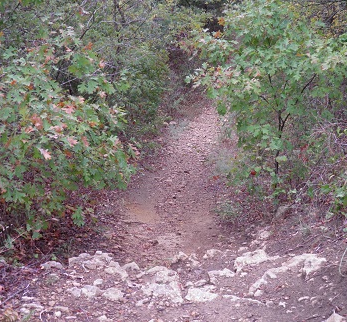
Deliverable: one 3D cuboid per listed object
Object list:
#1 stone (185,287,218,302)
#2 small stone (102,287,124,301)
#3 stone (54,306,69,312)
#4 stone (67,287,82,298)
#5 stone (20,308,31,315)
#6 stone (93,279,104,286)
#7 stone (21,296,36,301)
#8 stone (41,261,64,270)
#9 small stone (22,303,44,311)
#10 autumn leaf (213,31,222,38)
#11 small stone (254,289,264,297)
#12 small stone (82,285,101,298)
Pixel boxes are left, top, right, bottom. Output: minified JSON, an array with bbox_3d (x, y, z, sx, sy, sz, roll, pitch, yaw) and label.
[{"bbox_3d":[0.210,1.000,4.550,0.240,0.090,0.175,0,13,0],"label":"stone"},{"bbox_3d":[-0.457,0.993,4.550,0.165,0.090,0.140,0,13,0],"label":"small stone"},{"bbox_3d":[-0.638,0.846,3.458,0.090,0.027,0.055,-3,15,-11],"label":"stone"},{"bbox_3d":[-0.605,0.803,3.711,0.082,0.055,0.070,-3,15,-10],"label":"stone"},{"bbox_3d":[-0.835,0.849,3.428,0.067,0.030,0.050,-4,16,-15],"label":"stone"},{"bbox_3d":[-0.587,0.950,4.750,0.078,0.055,0.070,0,13,0],"label":"stone"},{"bbox_3d":[-1.062,1.007,4.450,0.103,0.026,0.060,0,13,0],"label":"stone"},{"bbox_3d":[-0.839,0.725,4.213,0.150,0.055,0.090,-3,15,-12],"label":"stone"},{"bbox_3d":[-0.998,1.030,4.300,0.156,0.045,0.100,0,13,0],"label":"small stone"},{"bbox_3d":[0.493,-1.416,6.800,0.090,0.080,0.045,1,15,4],"label":"autumn leaf"},{"bbox_3d":[0.637,0.985,4.550,0.075,0.055,0.068,0,13,0],"label":"small stone"},{"bbox_3d":[-0.621,0.988,4.600,0.151,0.095,0.130,0,13,0],"label":"small stone"}]

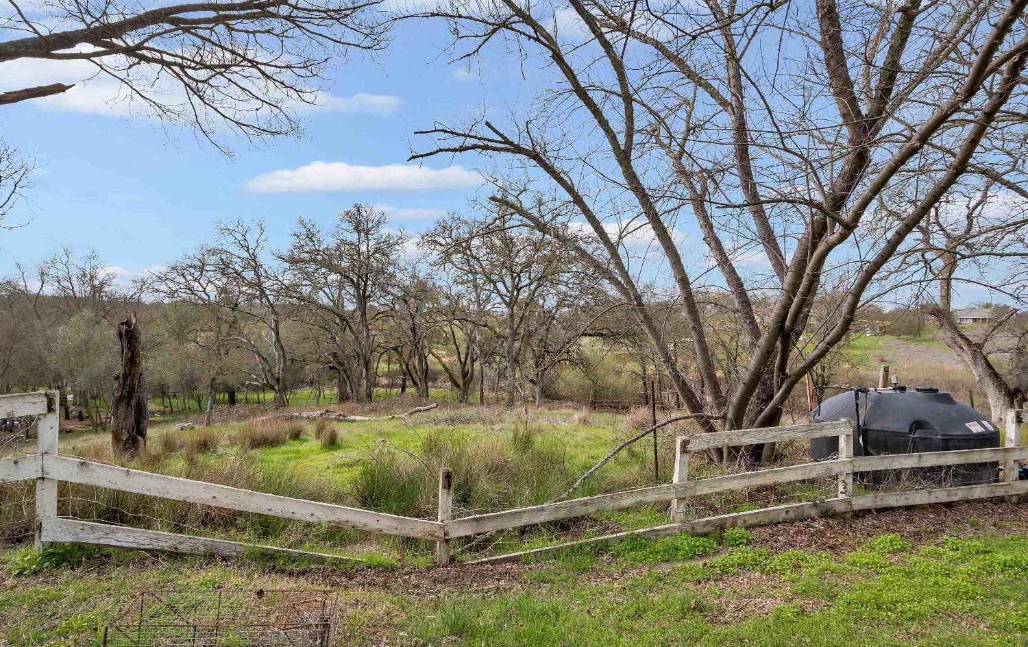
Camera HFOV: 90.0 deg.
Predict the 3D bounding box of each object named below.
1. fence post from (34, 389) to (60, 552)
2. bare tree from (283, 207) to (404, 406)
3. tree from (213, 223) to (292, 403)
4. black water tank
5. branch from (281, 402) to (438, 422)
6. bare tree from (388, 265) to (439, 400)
[{"bbox_3d":[-2.930,0.926,3.220,0.095,1.030,0.095,0,0,-30],"label":"fence post"},{"bbox_3d":[-9.900,-1.170,30.000,7.100,11.600,6.600,0,0,0],"label":"bare tree"},{"bbox_3d":[-13.800,-0.500,27.000,4.300,9.850,4.300,0,0,0],"label":"tree"},{"bbox_3d":[5.800,1.580,7.780,2.250,1.280,2.250,0,0,37],"label":"black water tank"},{"bbox_3d":[-5.550,3.170,18.500,5.700,0.650,1.000,0,0,0],"label":"branch"},{"bbox_3d":[-6.250,0.570,32.000,3.200,8.450,3.300,0,0,0],"label":"bare tree"}]

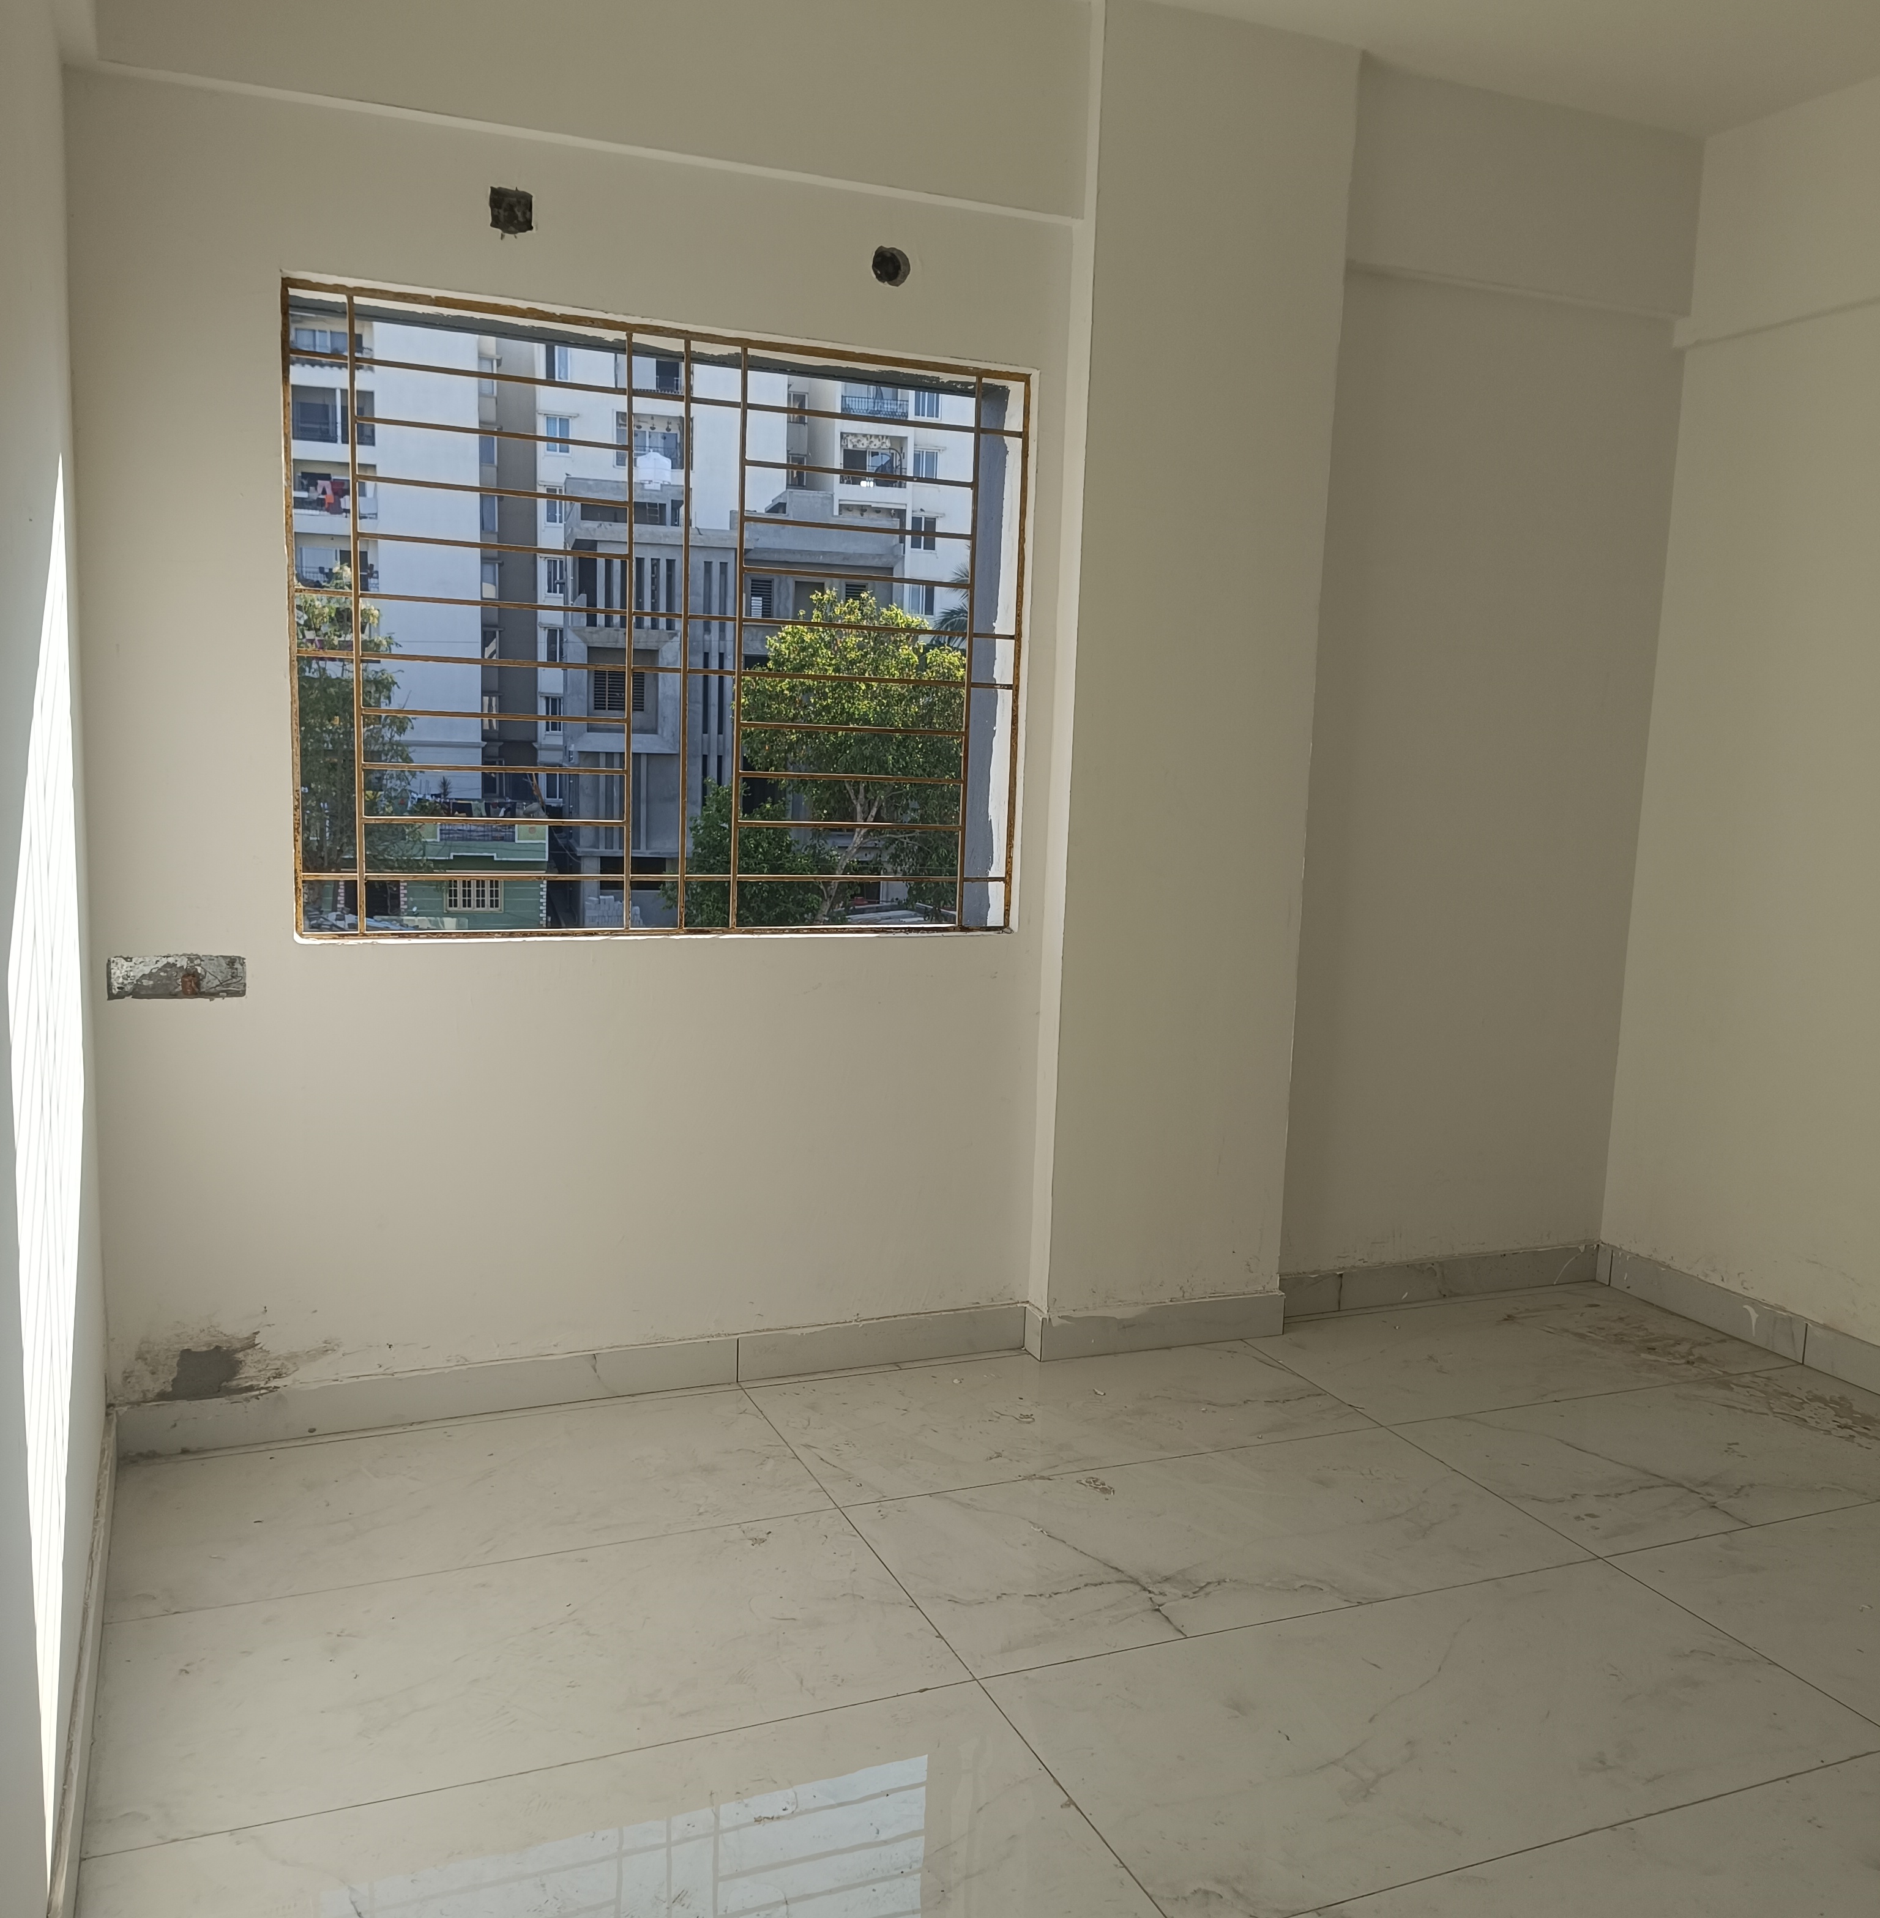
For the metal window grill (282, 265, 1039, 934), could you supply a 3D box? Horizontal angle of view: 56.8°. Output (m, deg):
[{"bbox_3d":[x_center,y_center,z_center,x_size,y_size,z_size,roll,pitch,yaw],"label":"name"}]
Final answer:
[{"bbox_3d":[-0.510,-0.641,3.486,1.496,1.192,0.028,-1,8,-23],"label":"metal window grill"}]

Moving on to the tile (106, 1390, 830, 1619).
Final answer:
[{"bbox_3d":[-0.847,0.974,3.174,1.200,0.014,0.605,-1,8,-23],"label":"tile"}]

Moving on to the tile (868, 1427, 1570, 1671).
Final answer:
[{"bbox_3d":[0.492,1.030,3.094,1.200,0.014,0.600,-1,8,-23],"label":"tile"}]

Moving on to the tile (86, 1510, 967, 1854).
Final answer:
[{"bbox_3d":[-0.612,1.054,2.625,1.200,0.014,0.600,-1,8,-23],"label":"tile"}]

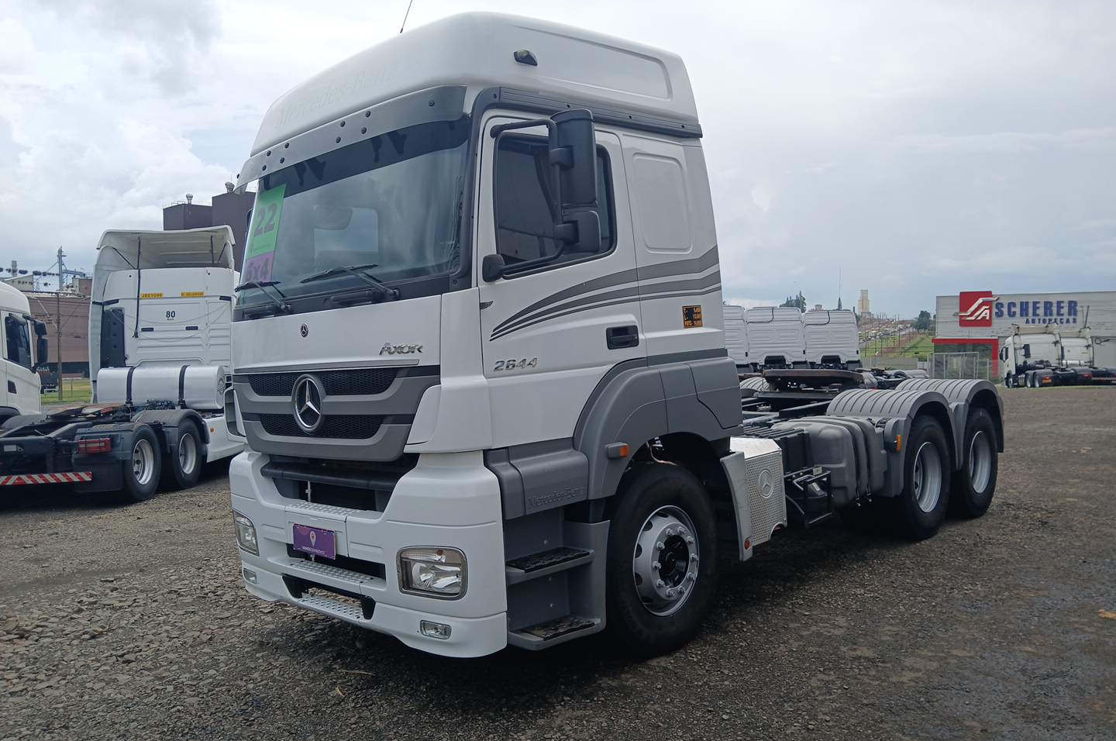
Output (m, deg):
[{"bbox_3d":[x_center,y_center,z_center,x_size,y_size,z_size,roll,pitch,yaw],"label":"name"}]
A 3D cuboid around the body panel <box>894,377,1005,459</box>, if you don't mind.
[{"bbox_3d":[3.889,0.481,8.345,0.630,0.800,1.380,-2,0,44],"label":"body panel"}]

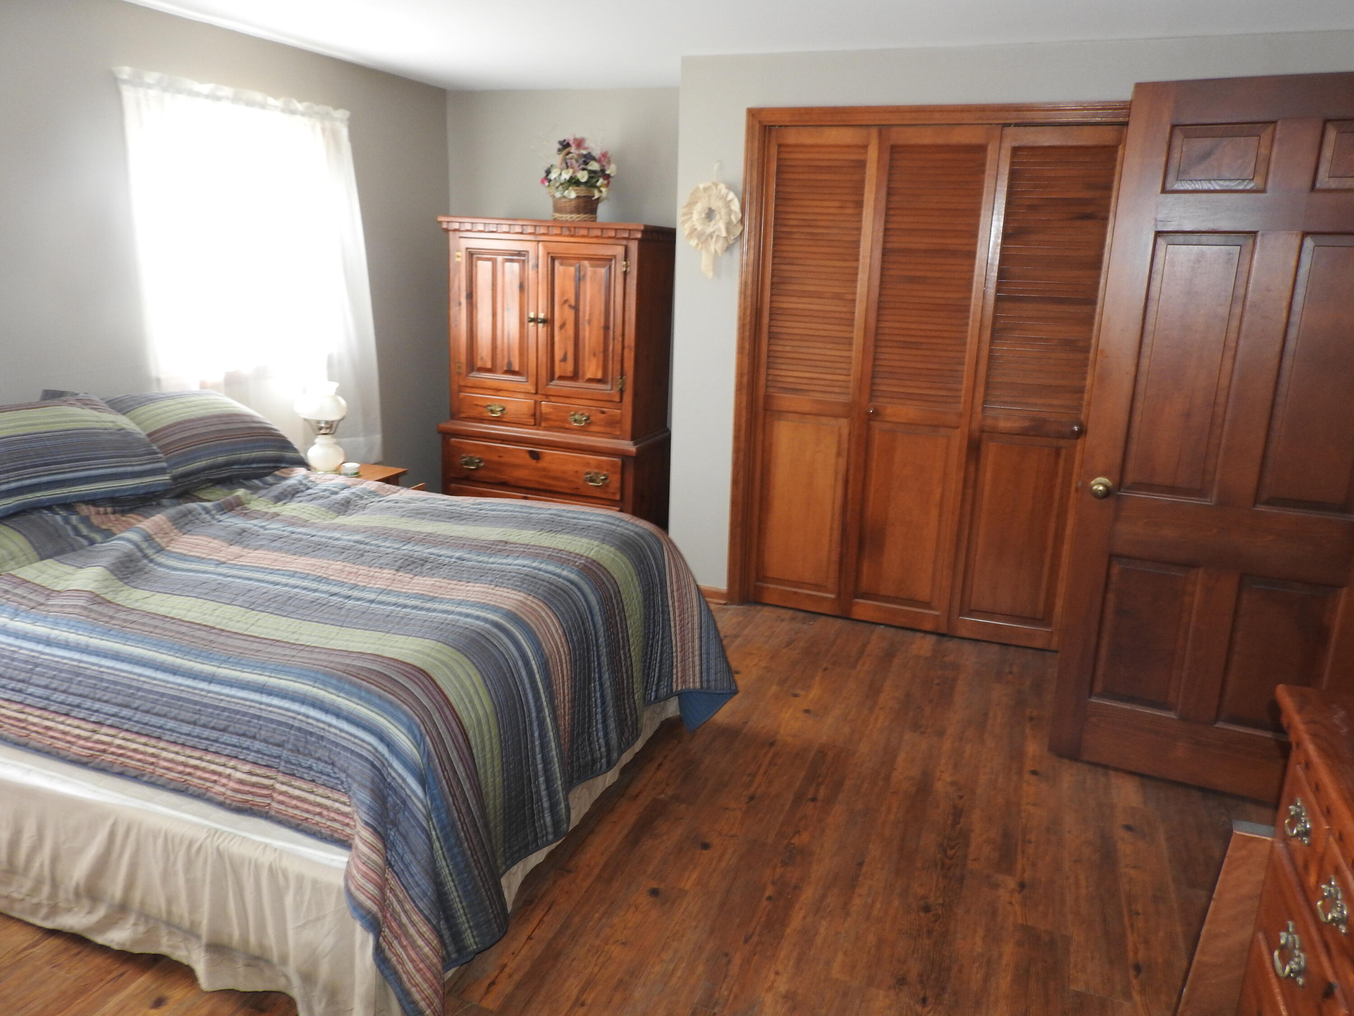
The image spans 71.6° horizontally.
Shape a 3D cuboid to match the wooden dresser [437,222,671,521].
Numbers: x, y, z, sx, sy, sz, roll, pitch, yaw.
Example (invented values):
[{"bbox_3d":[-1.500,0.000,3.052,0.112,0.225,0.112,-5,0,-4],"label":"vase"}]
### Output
[{"bbox_3d":[-0.616,-0.577,4.789,1.100,1.670,0.470,7,16,20],"label":"wooden dresser"}]

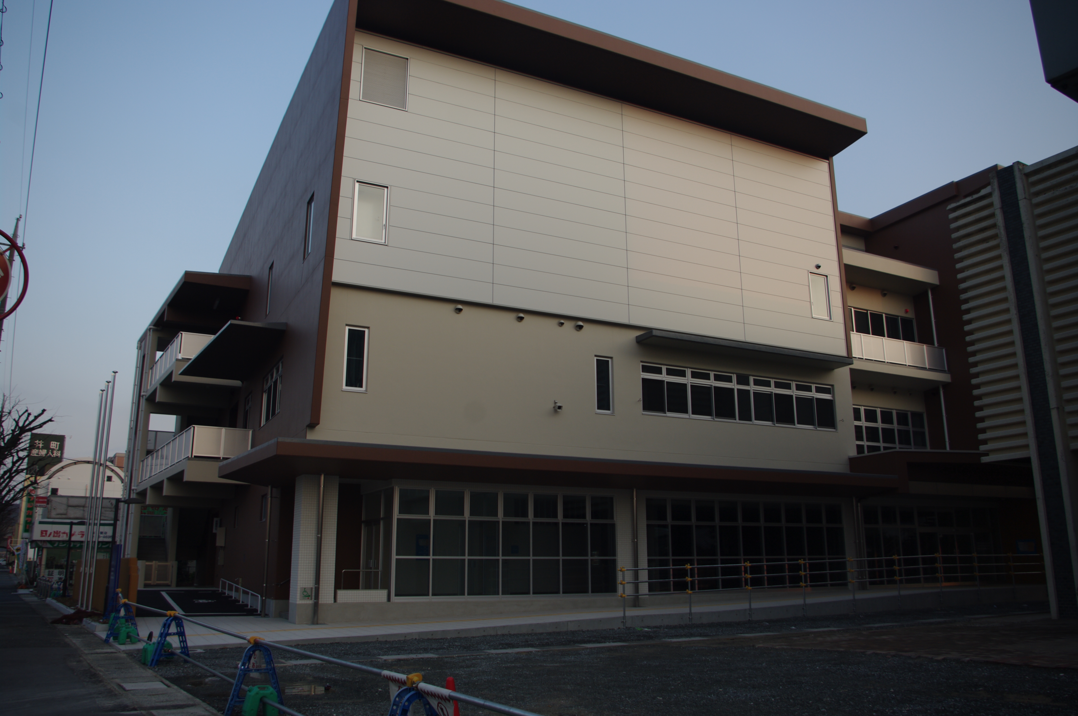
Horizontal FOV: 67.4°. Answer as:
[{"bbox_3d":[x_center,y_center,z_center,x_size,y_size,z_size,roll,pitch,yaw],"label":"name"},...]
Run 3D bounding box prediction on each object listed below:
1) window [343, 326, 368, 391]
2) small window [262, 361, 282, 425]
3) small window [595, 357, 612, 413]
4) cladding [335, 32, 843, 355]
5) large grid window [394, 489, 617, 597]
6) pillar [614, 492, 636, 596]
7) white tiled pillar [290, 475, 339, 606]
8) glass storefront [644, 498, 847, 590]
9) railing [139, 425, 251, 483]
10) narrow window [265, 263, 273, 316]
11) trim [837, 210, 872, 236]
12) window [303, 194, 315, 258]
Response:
[{"bbox_3d":[-4.728,0.047,20.820,0.620,1.720,0.120,7,-15,-26],"label":"window"},{"bbox_3d":[-8.493,1.116,25.733,0.150,1.750,4.200,7,-15,-26],"label":"small window"},{"bbox_3d":[1.919,0.826,24.064,0.620,1.720,0.120,7,-15,-26],"label":"small window"},{"bbox_3d":[2.905,-4.710,25.885,18.300,7.600,0.250,7,-15,-26],"label":"cladding"},{"bbox_3d":[-0.735,5.030,21.803,6.426,2.737,0.150,7,-16,-25],"label":"large grid window"},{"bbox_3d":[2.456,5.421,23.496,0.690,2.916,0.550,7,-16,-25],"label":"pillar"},{"bbox_3d":[-5.483,4.428,19.801,0.880,3.030,0.880,7,-15,-26],"label":"white tiled pillar"},{"bbox_3d":[6.748,5.857,25.397,7.950,2.680,0.150,7,-15,-26],"label":"glass storefront"},{"bbox_3d":[-14.762,4.337,33.913,2.100,1.120,14.400,8,-16,-31],"label":"railing"},{"bbox_3d":[-9.422,-2.428,28.334,0.150,1.850,1.000,7,-15,-26],"label":"narrow window"},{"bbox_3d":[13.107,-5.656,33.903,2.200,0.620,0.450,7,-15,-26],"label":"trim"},{"bbox_3d":[-6.446,-3.651,22.698,0.150,1.800,0.950,7,-15,-26],"label":"window"}]

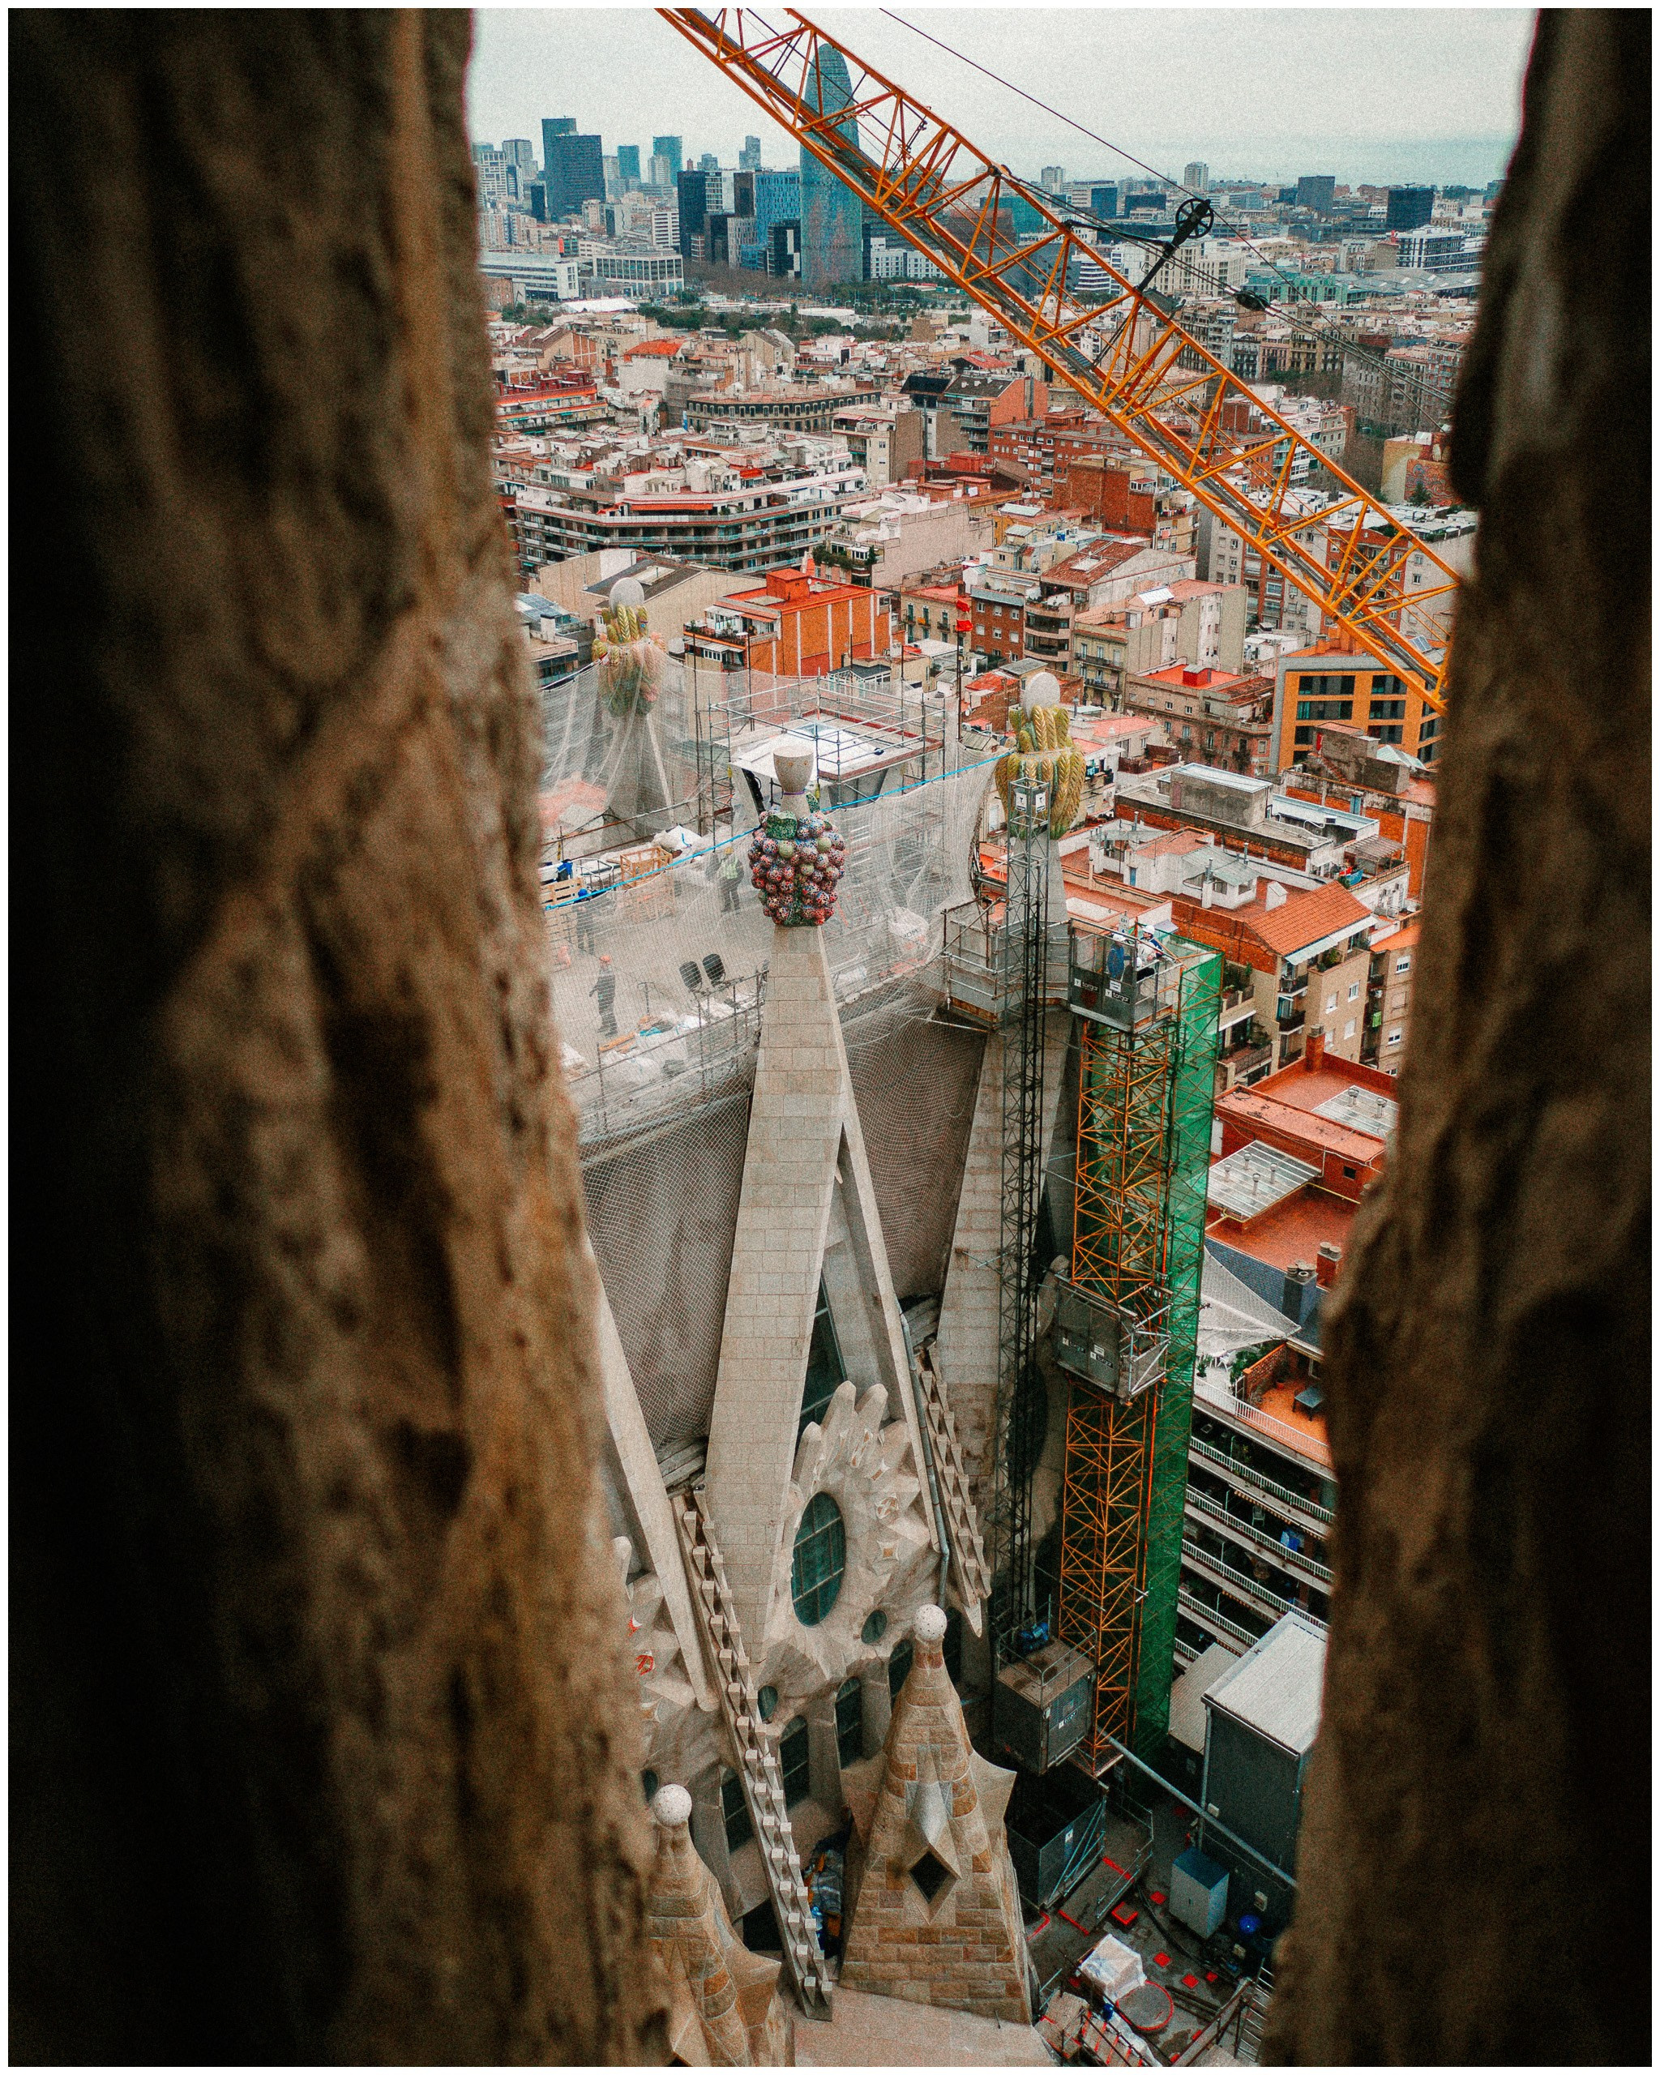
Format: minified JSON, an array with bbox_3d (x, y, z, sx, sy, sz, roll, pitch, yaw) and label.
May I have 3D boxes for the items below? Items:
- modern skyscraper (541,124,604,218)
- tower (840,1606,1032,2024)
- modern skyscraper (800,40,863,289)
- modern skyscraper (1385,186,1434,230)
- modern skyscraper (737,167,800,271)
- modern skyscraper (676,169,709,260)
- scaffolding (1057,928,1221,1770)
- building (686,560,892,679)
[{"bbox_3d":[-282.146,-941.813,2024.386,60.000,116.975,28.000,-23,34,-37],"label":"modern skyscraper"},{"bbox_3d":[2.526,18.243,45.256,4.850,11.100,4.600,0,26,3],"label":"tower"},{"bbox_3d":[0.662,-542.134,1157.629,39.000,144.000,38.000,-1,26,0],"label":"modern skyscraper"},{"bbox_3d":[512.743,-723.658,1625.582,22.000,49.465,32.000,-23,34,-37],"label":"modern skyscraper"},{"bbox_3d":[-44.358,-583.923,1328.040,46.000,75.561,22.000,-23,34,-37],"label":"modern skyscraper"},{"bbox_3d":[-105.272,-624.897,1416.048,18.000,75.311,18.000,-23,34,-37],"label":"modern skyscraper"},{"bbox_3d":[7.326,8.272,45.315,3.447,24.724,2.019,-23,34,-37],"label":"scaffolding"},{"bbox_3d":[-5.048,-48.863,240.112,24.667,23.007,12.284,-23,34,-37],"label":"building"}]

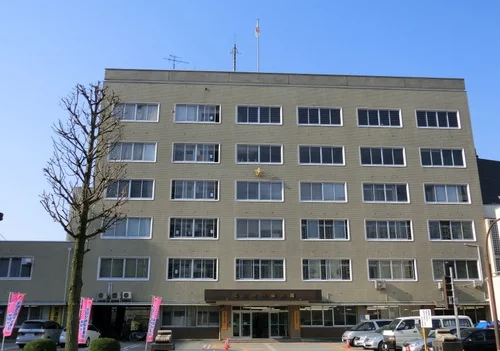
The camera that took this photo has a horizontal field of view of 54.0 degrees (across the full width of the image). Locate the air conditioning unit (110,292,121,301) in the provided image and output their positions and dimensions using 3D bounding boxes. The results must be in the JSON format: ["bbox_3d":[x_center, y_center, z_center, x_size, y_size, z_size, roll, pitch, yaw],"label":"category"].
[{"bbox_3d":[-11.450,10.337,41.962,0.810,0.660,0.310,1,-17,-4],"label":"air conditioning unit"}]

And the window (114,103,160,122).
[{"bbox_3d":[-11.312,-6.255,48.579,4.540,1.970,0.200,1,-17,-3],"label":"window"}]

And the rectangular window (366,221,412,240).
[{"bbox_3d":[12.871,5.087,45.548,4.464,1.972,0.200,1,-17,-4],"label":"rectangular window"}]

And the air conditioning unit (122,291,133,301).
[{"bbox_3d":[-10.455,10.321,42.033,0.810,0.660,0.310,1,-17,-4],"label":"air conditioning unit"}]

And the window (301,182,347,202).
[{"bbox_3d":[7.115,1.645,47.406,4.540,1.970,0.200,1,-17,-3],"label":"window"}]

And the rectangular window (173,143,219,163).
[{"bbox_3d":[-5.253,-2.208,48.542,4.680,2.080,0.150,1,-17,-3],"label":"rectangular window"}]

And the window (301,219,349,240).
[{"bbox_3d":[7.122,5.154,46.349,4.540,1.970,0.200,1,-17,-3],"label":"window"}]

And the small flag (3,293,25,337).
[{"bbox_3d":[-10.184,5.978,21.196,0.600,1.760,0.120,1,-17,-3],"label":"small flag"}]

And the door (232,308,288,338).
[{"bbox_3d":[0.948,12.993,43.299,5.068,2.618,0.200,1,-17,-4],"label":"door"}]

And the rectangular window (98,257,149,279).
[{"bbox_3d":[-11.285,8.418,44.159,4.540,1.970,0.200,1,-17,-3],"label":"rectangular window"}]

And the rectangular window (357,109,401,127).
[{"bbox_3d":[13.239,-5.852,50.067,4.540,1.970,0.200,1,-17,-3],"label":"rectangular window"}]

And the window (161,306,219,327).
[{"bbox_3d":[-5.124,12.191,42.403,5.024,1.768,0.200,1,-17,-4],"label":"window"}]

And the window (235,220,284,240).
[{"bbox_3d":[0.910,4.893,44.812,4.464,1.972,0.200,1,-17,-4],"label":"window"}]

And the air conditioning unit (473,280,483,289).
[{"bbox_3d":[21.321,10.193,45.965,0.800,0.600,0.320,1,-17,-3],"label":"air conditioning unit"}]

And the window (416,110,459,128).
[{"bbox_3d":[19.694,-5.849,51.237,4.680,2.090,0.150,1,-17,-3],"label":"window"}]

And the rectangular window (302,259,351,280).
[{"bbox_3d":[6.898,8.468,44.139,4.464,1.981,0.200,1,-17,-4],"label":"rectangular window"}]

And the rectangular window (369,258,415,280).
[{"bbox_3d":[12.879,8.565,44.507,4.464,1.981,0.200,1,-17,-4],"label":"rectangular window"}]

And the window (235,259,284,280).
[{"bbox_3d":[0.901,8.155,42.681,4.431,1.907,0.200,1,-17,-3],"label":"window"}]

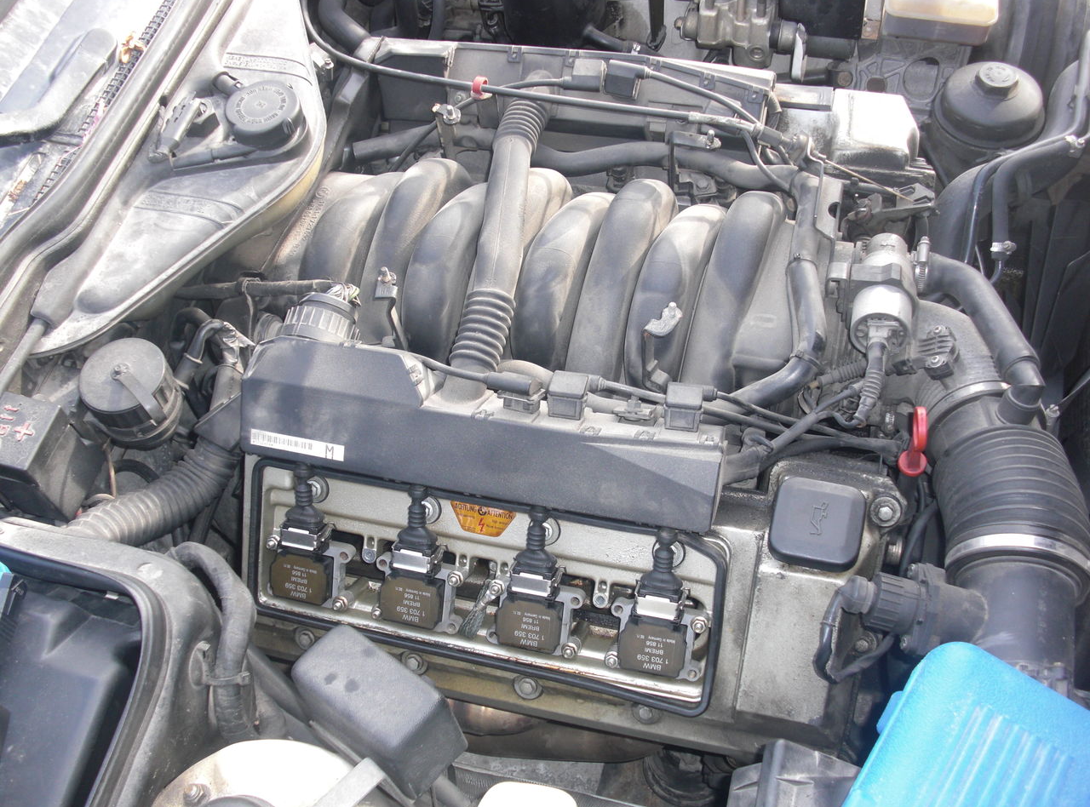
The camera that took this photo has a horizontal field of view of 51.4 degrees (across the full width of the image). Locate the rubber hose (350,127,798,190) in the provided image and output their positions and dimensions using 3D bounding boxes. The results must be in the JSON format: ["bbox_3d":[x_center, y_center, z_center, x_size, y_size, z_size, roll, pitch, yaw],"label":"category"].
[{"bbox_3d":[0.022,-0.229,1.058,0.418,0.038,0.042,4,58,10],"label":"rubber hose"}]

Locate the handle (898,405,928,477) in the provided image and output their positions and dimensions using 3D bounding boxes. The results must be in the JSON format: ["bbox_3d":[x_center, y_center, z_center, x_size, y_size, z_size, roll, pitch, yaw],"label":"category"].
[{"bbox_3d":[0.270,0.025,0.823,0.021,0.065,0.023,6,53,16],"label":"handle"}]

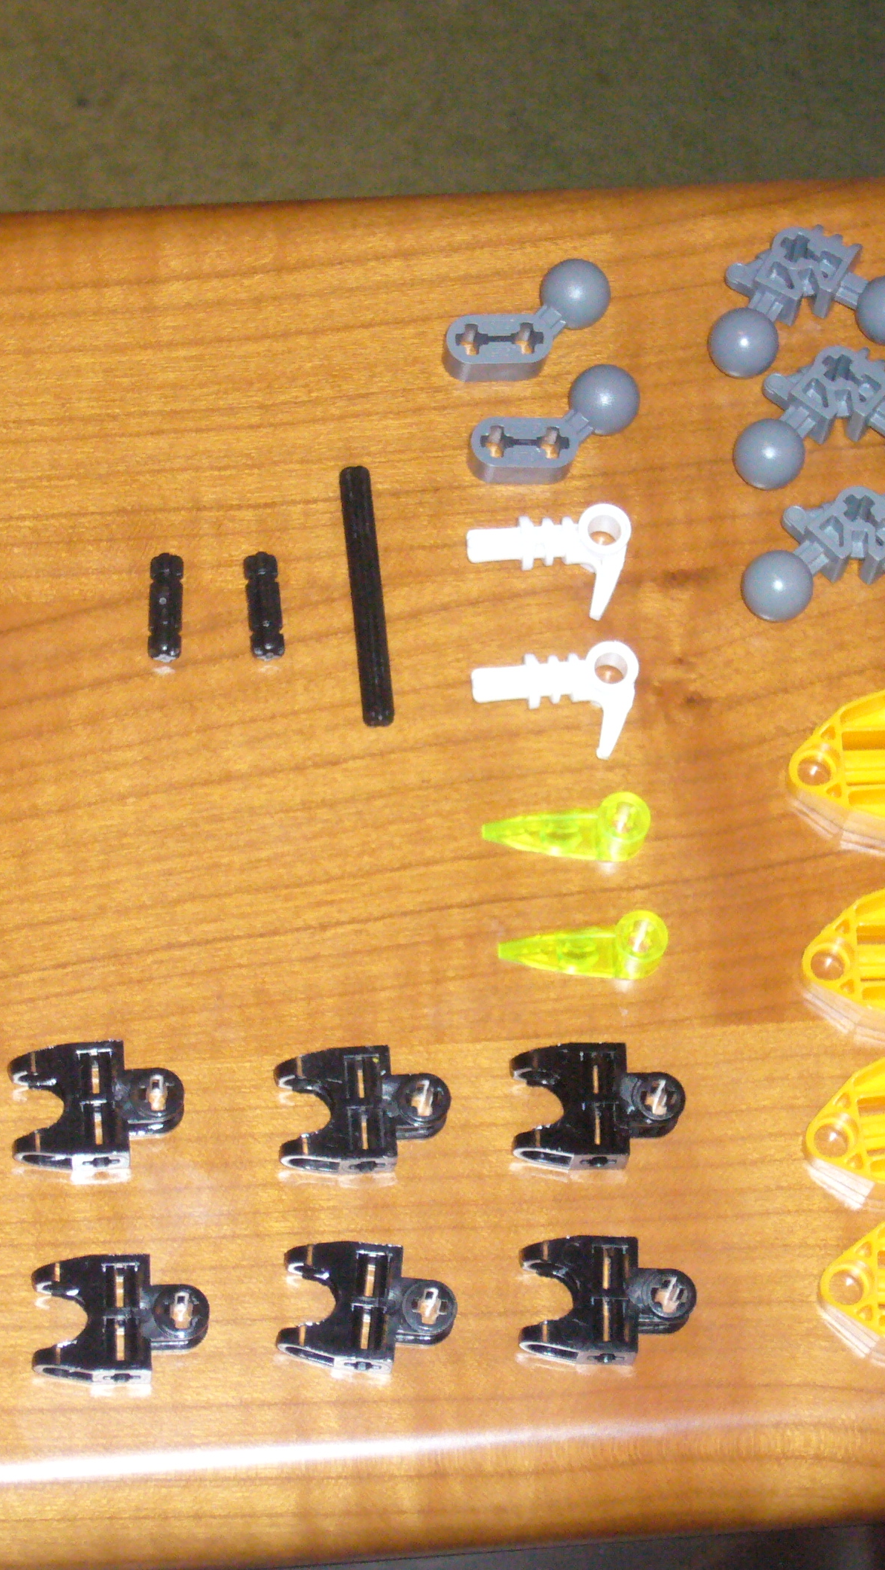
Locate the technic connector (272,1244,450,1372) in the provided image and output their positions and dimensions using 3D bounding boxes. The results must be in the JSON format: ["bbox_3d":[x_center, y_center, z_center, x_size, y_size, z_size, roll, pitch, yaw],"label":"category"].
[{"bbox_3d":[-0.010,0.071,0.647,0.024,0.008,0.016,6,70,-1],"label":"technic connector"}]

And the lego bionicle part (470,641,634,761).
[{"bbox_3d":[0.016,-0.011,0.678,0.024,0.008,0.015,-4,70,-4],"label":"lego bionicle part"}]

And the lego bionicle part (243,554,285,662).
[{"bbox_3d":[-0.025,-0.025,0.680,0.005,0.005,0.016,-4,66,-2],"label":"lego bionicle part"}]

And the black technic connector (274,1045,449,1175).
[{"bbox_3d":[-0.011,0.045,0.647,0.024,0.008,0.016,-4,66,-2],"label":"black technic connector"}]

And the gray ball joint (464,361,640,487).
[{"bbox_3d":[0.016,-0.052,0.689,0.025,0.010,0.017,1,66,0],"label":"gray ball joint"}]

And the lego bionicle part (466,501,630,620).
[{"bbox_3d":[0.015,-0.031,0.685,0.023,0.008,0.015,-4,70,-4],"label":"lego bionicle part"}]

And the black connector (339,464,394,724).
[{"bbox_3d":[-0.011,-0.027,0.684,0.005,0.005,0.039,-3,70,-4],"label":"black connector"}]

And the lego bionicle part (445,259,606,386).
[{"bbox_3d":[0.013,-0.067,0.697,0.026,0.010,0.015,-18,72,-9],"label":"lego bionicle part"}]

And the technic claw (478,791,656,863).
[{"bbox_3d":[0.017,0.006,0.664,0.023,0.008,0.008,-2,66,-1],"label":"technic claw"}]

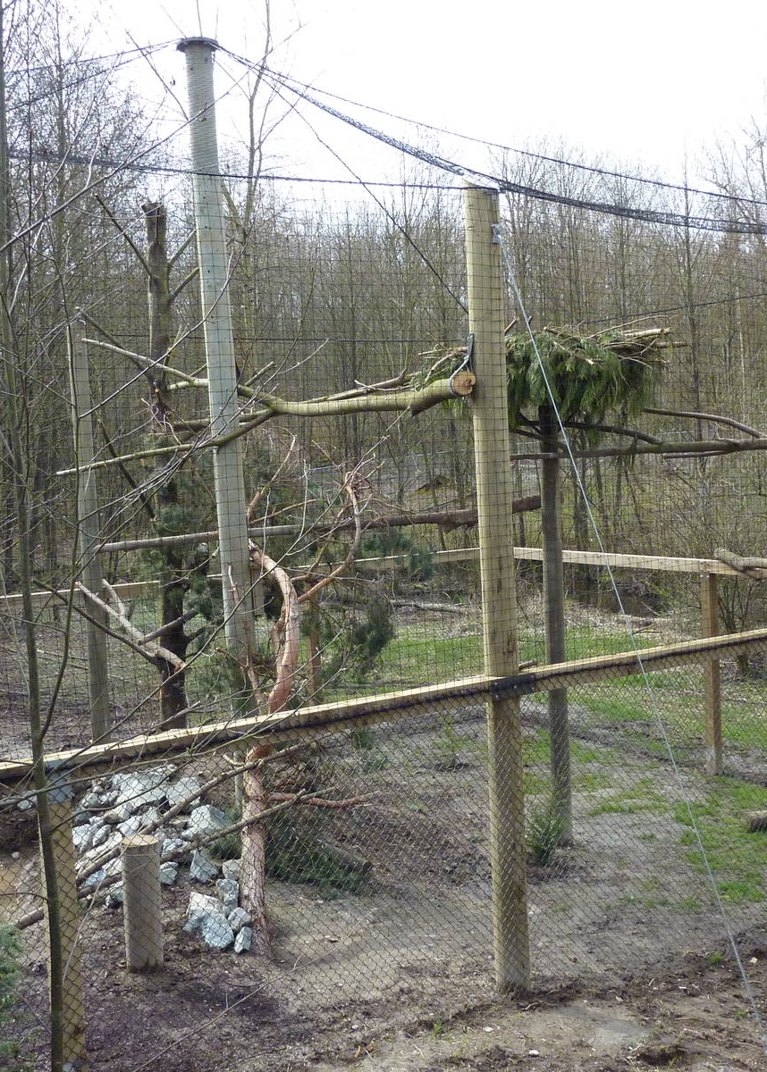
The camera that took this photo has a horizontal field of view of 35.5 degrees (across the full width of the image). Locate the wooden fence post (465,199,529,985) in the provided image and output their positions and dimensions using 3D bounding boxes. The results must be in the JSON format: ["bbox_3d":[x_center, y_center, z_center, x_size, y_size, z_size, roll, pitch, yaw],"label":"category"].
[{"bbox_3d":[0.753,0.406,7.880,0.228,5.361,0.228,-5,5,-32],"label":"wooden fence post"}]

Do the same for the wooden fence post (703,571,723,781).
[{"bbox_3d":[3.996,1.663,14.550,0.140,2.538,0.140,-5,5,-32],"label":"wooden fence post"}]

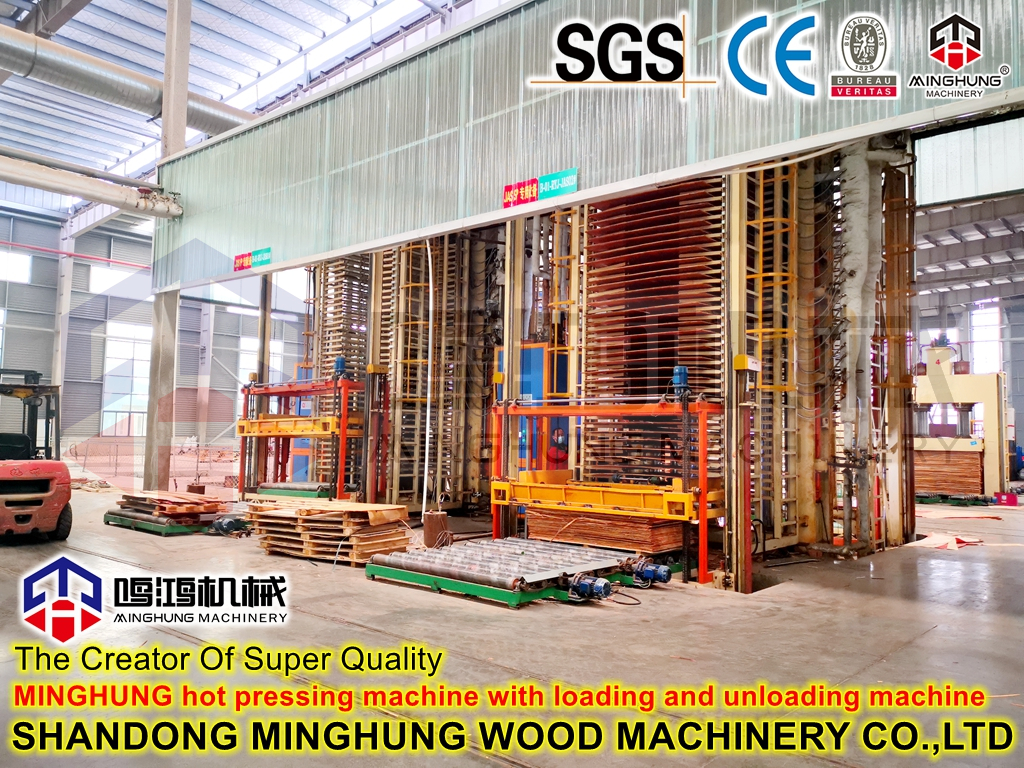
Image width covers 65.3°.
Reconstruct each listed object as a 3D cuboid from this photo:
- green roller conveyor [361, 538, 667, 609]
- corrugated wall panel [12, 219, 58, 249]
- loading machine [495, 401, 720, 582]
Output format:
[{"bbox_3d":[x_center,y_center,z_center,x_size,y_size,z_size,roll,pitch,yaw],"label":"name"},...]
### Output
[{"bbox_3d":[-0.053,1.974,8.642,2.114,0.262,2.145,-2,-5,40],"label":"green roller conveyor"},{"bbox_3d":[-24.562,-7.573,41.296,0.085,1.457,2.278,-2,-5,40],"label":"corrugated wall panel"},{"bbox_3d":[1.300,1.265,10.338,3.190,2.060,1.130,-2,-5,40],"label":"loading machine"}]

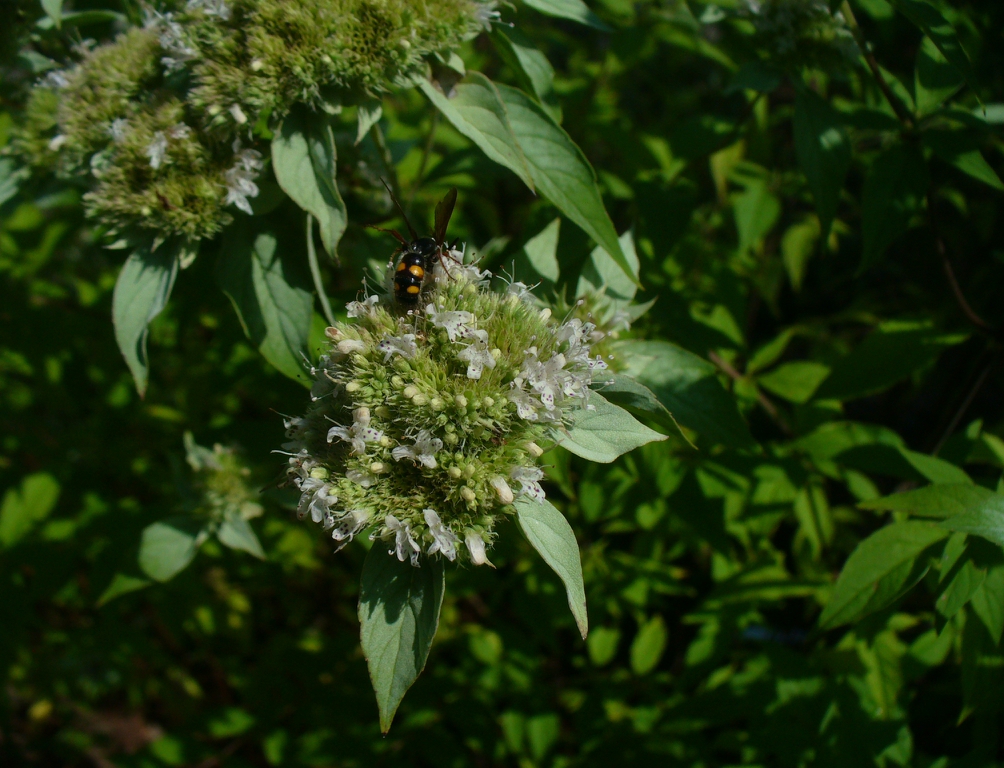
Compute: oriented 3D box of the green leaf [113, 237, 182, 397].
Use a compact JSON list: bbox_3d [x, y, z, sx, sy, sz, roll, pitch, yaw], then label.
[{"bbox_3d":[-0.101,-0.019,0.310,0.018,0.047,0.008,0,12,-18],"label":"green leaf"}]

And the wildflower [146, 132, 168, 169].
[{"bbox_3d":[-0.061,-0.042,0.195,0.004,0.006,0.004,0,37,0],"label":"wildflower"}]

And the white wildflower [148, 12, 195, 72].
[{"bbox_3d":[-0.095,-0.099,0.315,0.014,0.018,0.011,0,17,2],"label":"white wildflower"}]

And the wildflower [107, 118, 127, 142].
[{"bbox_3d":[-0.070,-0.046,0.200,0.004,0.004,0.004,3,37,5],"label":"wildflower"}]

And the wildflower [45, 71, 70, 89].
[{"bbox_3d":[-0.136,-0.093,0.335,0.007,0.007,0.007,-30,17,-11],"label":"wildflower"}]

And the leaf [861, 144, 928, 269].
[{"bbox_3d":[0.179,-0.081,0.500,0.028,0.066,0.011,23,12,20],"label":"leaf"}]

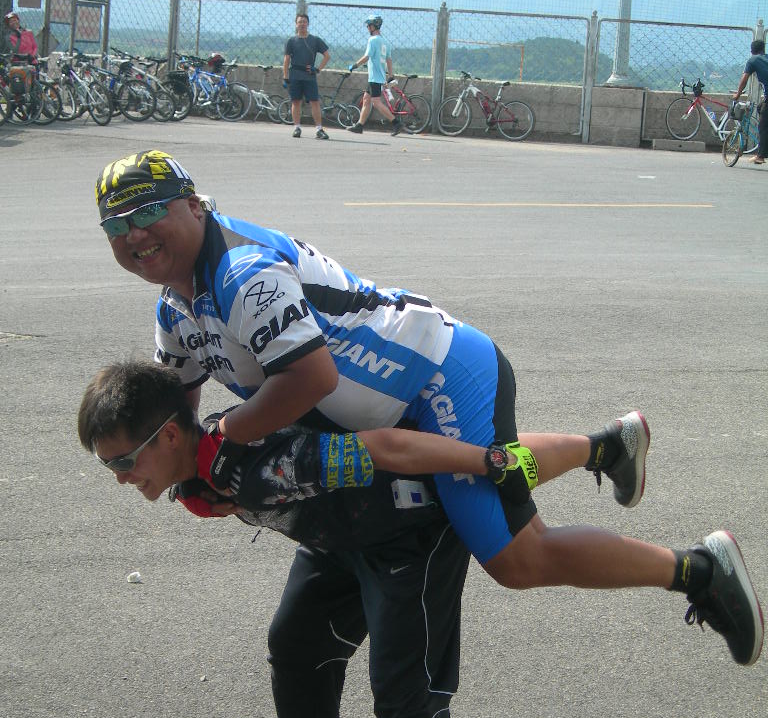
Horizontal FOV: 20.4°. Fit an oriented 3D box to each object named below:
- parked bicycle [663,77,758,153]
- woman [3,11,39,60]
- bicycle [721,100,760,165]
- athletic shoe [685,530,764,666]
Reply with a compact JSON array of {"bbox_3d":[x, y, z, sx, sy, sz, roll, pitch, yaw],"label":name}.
[{"bbox_3d":[5.222,-3.832,33.701,1.620,0.990,0.450,13,11,11],"label":"parked bicycle"},{"bbox_3d":[-5.575,-4.490,32.519,0.500,1.554,0.340,0,9,-20],"label":"woman"},{"bbox_3d":[5.243,-3.279,30.766,0.550,0.970,1.600,8,10,29],"label":"bicycle"},{"bbox_3d":[0.700,0.490,4.380,0.122,0.283,0.105,-16,-3,5],"label":"athletic shoe"}]

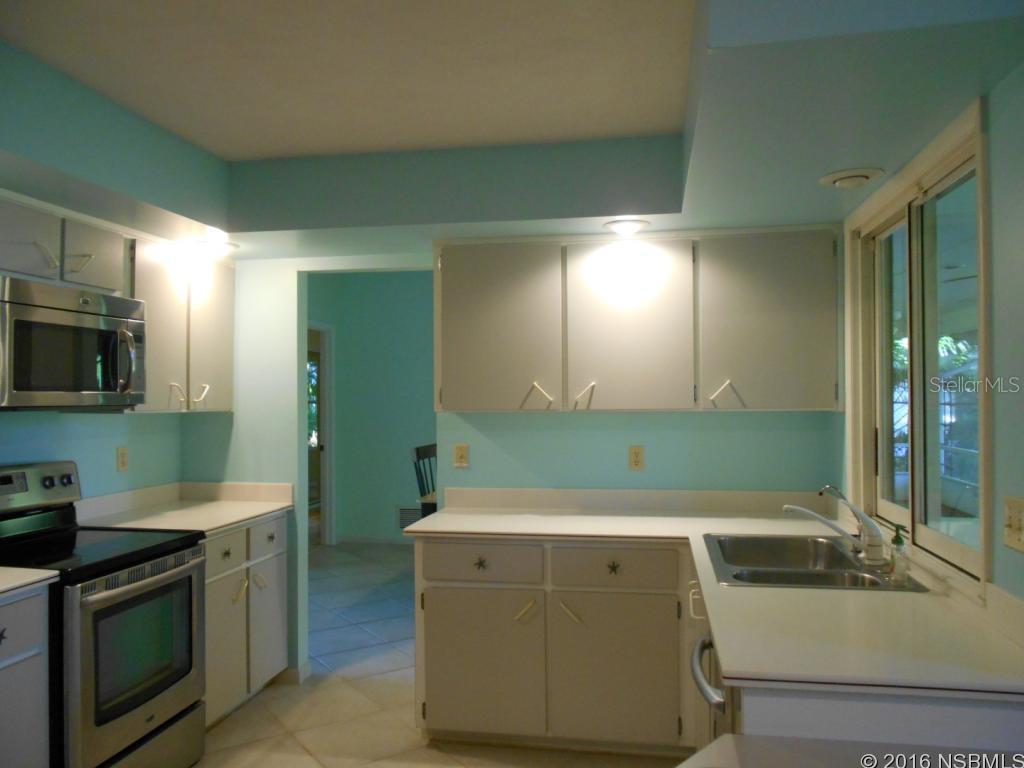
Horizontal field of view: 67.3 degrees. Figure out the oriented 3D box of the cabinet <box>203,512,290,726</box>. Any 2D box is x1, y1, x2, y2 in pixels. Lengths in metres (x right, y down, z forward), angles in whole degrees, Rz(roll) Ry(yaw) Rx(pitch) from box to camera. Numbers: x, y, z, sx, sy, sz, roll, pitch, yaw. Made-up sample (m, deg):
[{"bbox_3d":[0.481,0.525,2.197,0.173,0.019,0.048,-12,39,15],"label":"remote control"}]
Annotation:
[{"bbox_3d":[-1.497,1.059,3.552,0.642,0.843,0.787,-1,-1,10],"label":"cabinet"}]

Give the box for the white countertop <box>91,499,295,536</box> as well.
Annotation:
[{"bbox_3d":[-1.490,0.628,3.569,0.658,0.037,0.815,-1,-1,10],"label":"white countertop"}]

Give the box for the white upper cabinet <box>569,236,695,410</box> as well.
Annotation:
[{"bbox_3d":[0.530,-0.255,3.457,0.541,0.735,0.324,-1,-1,10],"label":"white upper cabinet"}]

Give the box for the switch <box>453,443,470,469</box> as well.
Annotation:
[{"bbox_3d":[-0.248,0.353,3.755,0.071,0.116,0.015,-1,-1,10],"label":"switch"}]

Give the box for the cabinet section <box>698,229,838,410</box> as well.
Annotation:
[{"bbox_3d":[1.070,-0.263,3.294,0.556,0.749,0.320,0,-1,10],"label":"cabinet section"}]

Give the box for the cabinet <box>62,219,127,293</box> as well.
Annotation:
[{"bbox_3d":[-1.774,-0.483,3.017,0.318,0.246,0.363,-1,-1,10],"label":"cabinet"}]

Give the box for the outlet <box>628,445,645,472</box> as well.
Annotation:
[{"bbox_3d":[0.585,0.350,3.602,0.072,0.116,0.015,-1,-1,10],"label":"outlet"}]

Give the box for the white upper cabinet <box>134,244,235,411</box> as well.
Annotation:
[{"bbox_3d":[-1.666,-0.240,3.610,0.312,0.753,0.804,-1,-1,10],"label":"white upper cabinet"}]

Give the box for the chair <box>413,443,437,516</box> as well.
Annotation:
[{"bbox_3d":[-0.593,1.070,7.159,0.510,0.969,0.450,-1,-1,10],"label":"chair"}]

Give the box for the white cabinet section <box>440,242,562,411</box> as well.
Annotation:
[{"bbox_3d":[-0.019,-0.252,3.492,0.542,0.744,0.320,0,-1,10],"label":"white cabinet section"}]

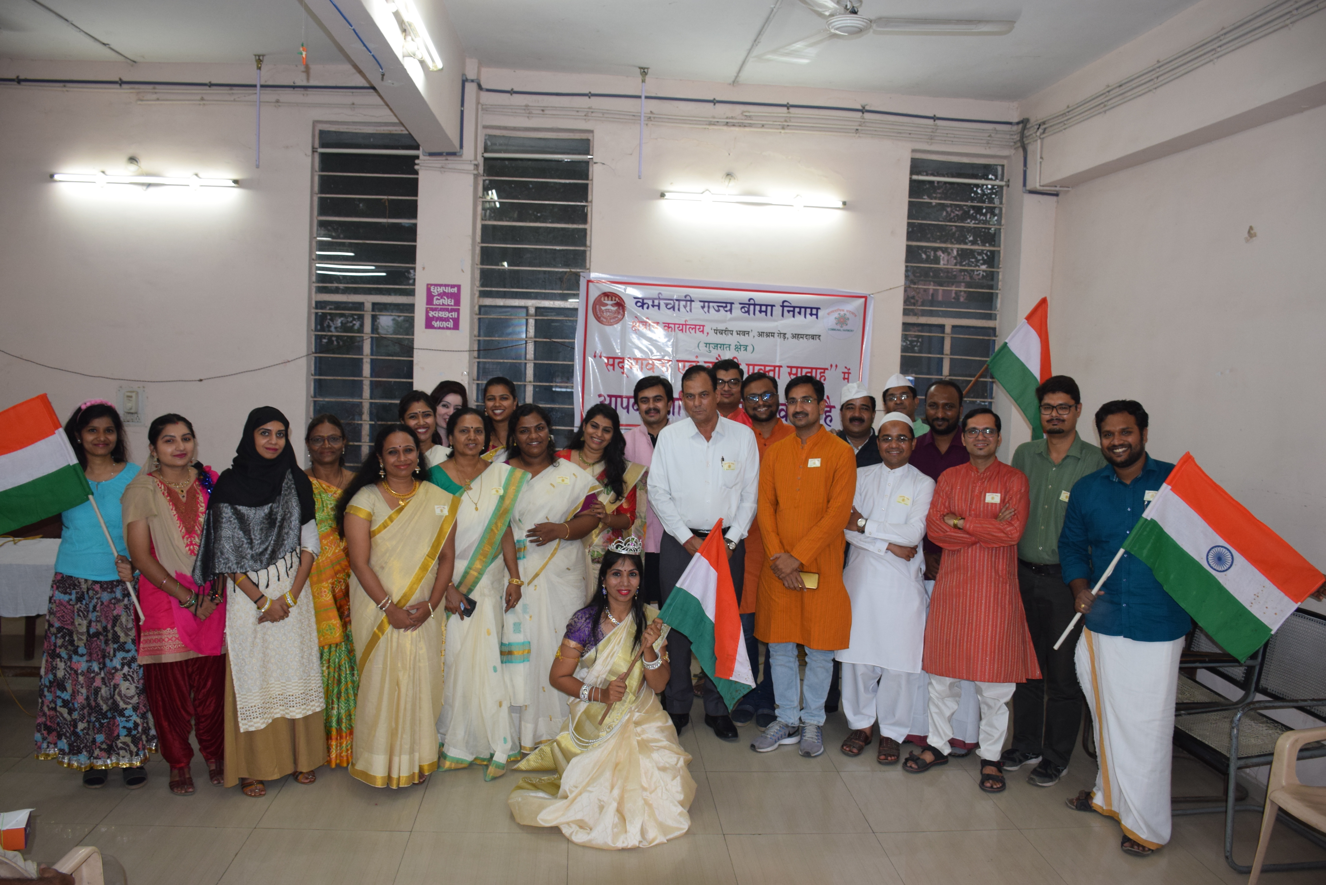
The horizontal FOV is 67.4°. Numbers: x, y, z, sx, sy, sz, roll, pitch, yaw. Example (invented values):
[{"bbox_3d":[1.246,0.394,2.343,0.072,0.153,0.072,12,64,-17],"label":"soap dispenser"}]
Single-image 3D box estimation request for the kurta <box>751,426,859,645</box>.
[{"bbox_3d":[0.680,0.461,4.780,0.490,1.060,0.320,3,5,15],"label":"kurta"}]

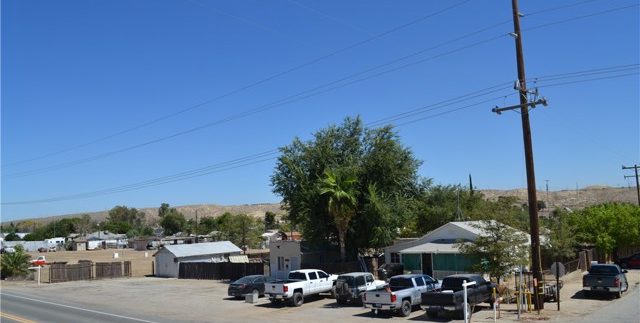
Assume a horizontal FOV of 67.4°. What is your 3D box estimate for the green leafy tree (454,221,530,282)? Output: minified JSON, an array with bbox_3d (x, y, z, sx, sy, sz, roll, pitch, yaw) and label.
[{"bbox_3d":[12.356,6.669,34.128,5.100,4.920,4.800,-5,-9,19],"label":"green leafy tree"}]

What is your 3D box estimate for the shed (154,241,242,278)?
[{"bbox_3d":[-14.400,11.600,56.900,5.000,3.550,9.000,-9,-12,41],"label":"shed"}]

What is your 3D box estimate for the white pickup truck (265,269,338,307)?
[{"bbox_3d":[-0.977,8.260,31.895,2.020,2.050,6.070,-7,-9,37],"label":"white pickup truck"}]

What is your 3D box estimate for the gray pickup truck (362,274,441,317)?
[{"bbox_3d":[4.998,7.319,26.776,2.040,1.940,5.870,-9,-10,43],"label":"gray pickup truck"}]

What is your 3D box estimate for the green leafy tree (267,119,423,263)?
[{"bbox_3d":[2.429,3.208,44.000,13.600,14.660,12.500,-2,-7,0],"label":"green leafy tree"}]

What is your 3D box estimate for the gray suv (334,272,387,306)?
[{"bbox_3d":[2.694,8.003,30.379,1.760,1.790,4.000,-9,-11,40],"label":"gray suv"}]

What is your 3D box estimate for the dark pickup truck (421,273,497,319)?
[{"bbox_3d":[7.683,7.106,25.711,1.990,1.850,5.860,-8,-10,40],"label":"dark pickup truck"}]

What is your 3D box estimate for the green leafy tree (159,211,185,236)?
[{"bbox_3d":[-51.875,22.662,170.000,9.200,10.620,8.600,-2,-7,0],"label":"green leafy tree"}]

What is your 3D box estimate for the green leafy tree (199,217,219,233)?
[{"bbox_3d":[-40.643,23.875,175.000,7.300,7.650,7.000,-2,-7,0],"label":"green leafy tree"}]

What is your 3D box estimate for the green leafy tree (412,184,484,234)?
[{"bbox_3d":[14.737,7.435,54.282,9.000,9.480,8.500,-4,-9,15],"label":"green leafy tree"}]

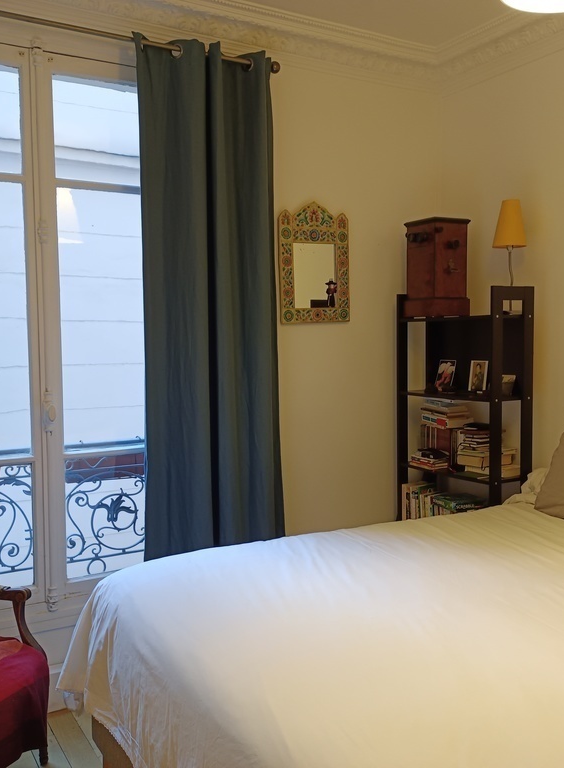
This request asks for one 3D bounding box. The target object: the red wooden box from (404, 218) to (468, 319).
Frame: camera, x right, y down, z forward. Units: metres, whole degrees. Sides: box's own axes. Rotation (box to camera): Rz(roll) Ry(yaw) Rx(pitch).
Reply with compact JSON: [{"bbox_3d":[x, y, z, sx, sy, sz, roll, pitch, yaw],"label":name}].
[{"bbox_3d":[0.722,-0.537,3.485,0.229,0.447,0.234,-3,5,-30],"label":"red wooden box"}]

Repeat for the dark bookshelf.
[{"bbox_3d":[0.828,0.394,3.447,0.252,1.643,0.615,-3,5,-30],"label":"dark bookshelf"}]

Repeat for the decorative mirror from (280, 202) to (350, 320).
[{"bbox_3d":[0.145,-0.545,3.345,0.370,0.549,0.030,-4,5,-30],"label":"decorative mirror"}]

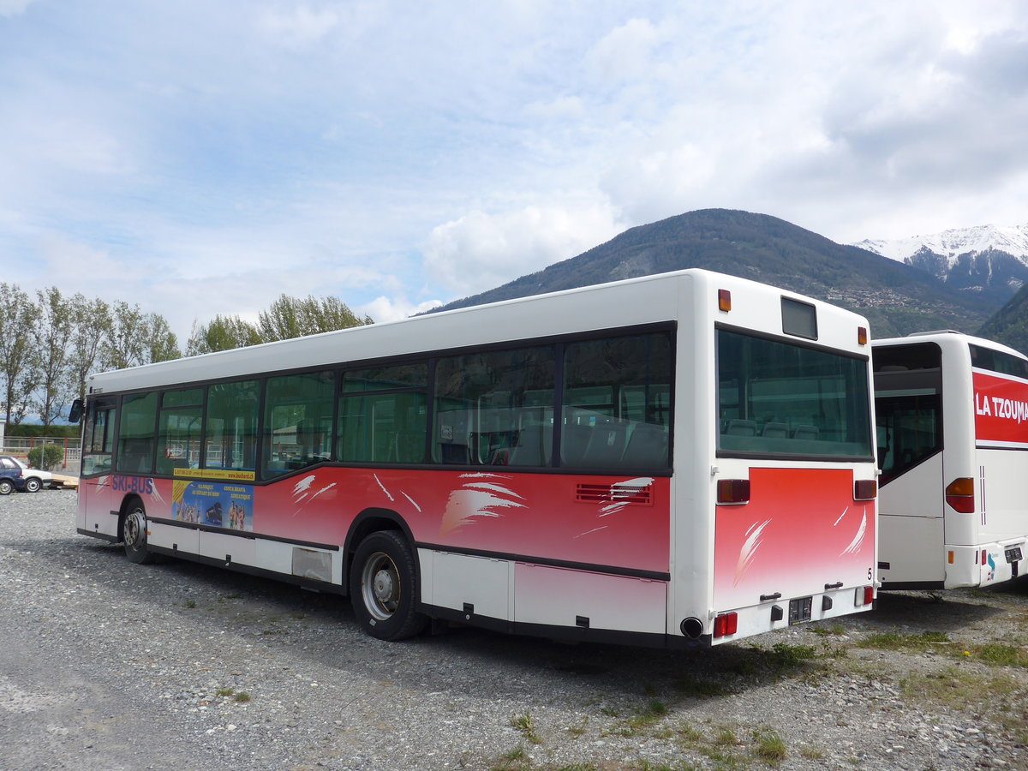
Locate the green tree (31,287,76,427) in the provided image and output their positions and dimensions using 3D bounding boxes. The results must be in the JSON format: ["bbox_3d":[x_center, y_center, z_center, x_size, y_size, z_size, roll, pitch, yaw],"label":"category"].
[{"bbox_3d":[-36.357,-1.691,68.000,3.300,12.600,3.300,4,-6,-28],"label":"green tree"}]

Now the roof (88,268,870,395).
[{"bbox_3d":[-1.930,-0.210,10.426,2.480,0.380,11.650,6,-7,-43],"label":"roof"}]

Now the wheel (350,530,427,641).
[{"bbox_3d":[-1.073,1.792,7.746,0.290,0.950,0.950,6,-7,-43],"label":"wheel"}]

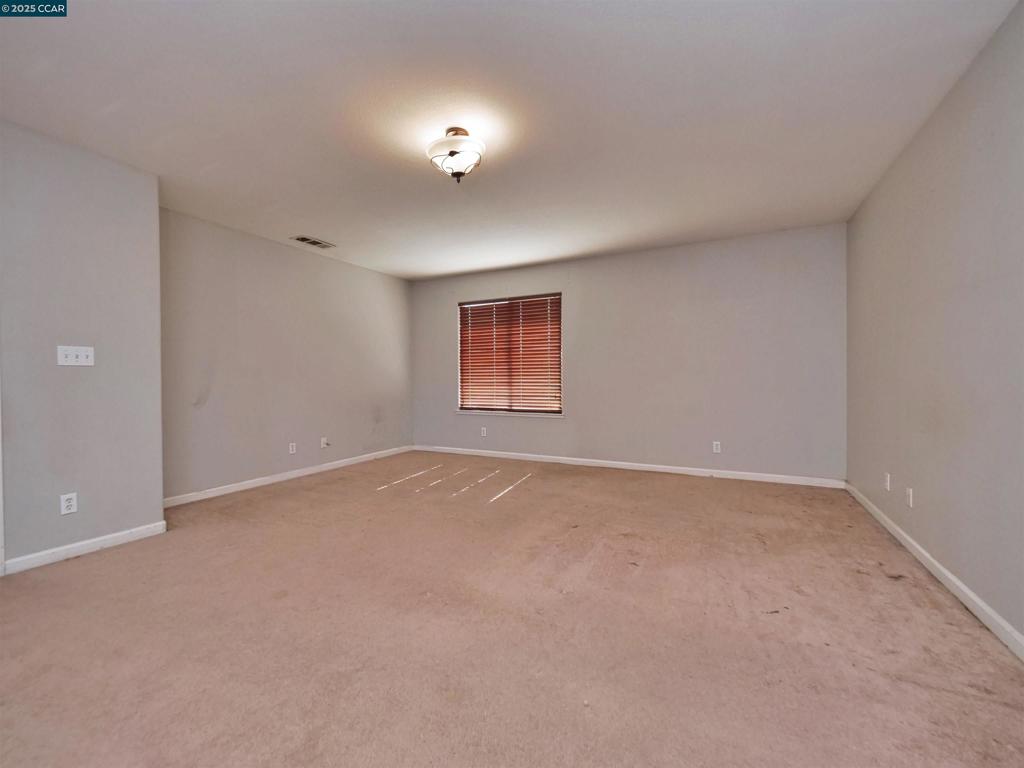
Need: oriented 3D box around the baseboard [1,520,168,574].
[{"bbox_3d":[-2.598,0.999,2.576,0.015,0.075,0.730,0,1,27],"label":"baseboard"}]

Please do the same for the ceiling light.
[{"bbox_3d":[-0.312,-1.301,2.392,0.333,0.281,0.333,0,1,0],"label":"ceiling light"}]

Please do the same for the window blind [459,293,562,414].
[{"bbox_3d":[-0.057,-0.373,5.370,1.500,1.460,0.060,0,1,26],"label":"window blind"}]

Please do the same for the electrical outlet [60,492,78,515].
[{"bbox_3d":[-2.650,0.718,2.481,0.010,0.115,0.071,0,1,27],"label":"electrical outlet"}]

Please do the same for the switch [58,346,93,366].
[{"bbox_3d":[-2.634,-0.166,2.506,0.014,0.115,0.162,0,1,27],"label":"switch"}]

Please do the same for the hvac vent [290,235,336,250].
[{"bbox_3d":[-2.058,-1.453,4.282,0.200,0.015,0.400,0,1,27],"label":"hvac vent"}]

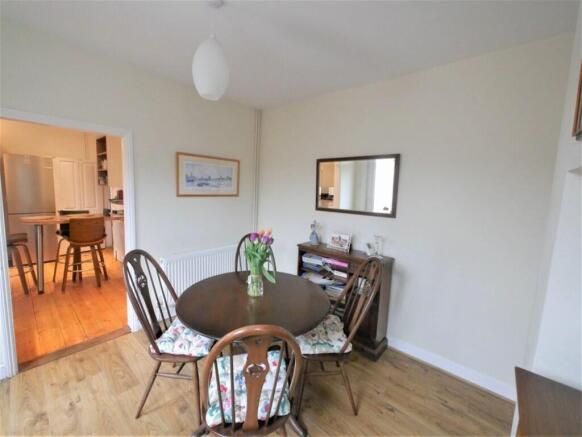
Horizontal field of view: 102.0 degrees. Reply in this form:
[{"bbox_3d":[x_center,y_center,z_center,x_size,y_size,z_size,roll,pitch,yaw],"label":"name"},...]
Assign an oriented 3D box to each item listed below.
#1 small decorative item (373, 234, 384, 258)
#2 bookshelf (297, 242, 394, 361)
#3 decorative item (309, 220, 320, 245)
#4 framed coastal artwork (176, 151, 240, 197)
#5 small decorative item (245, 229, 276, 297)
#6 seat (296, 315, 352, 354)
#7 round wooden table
[{"bbox_3d":[0.849,0.280,2.272,0.085,0.210,0.080,7,8,39],"label":"small decorative item"},{"bbox_3d":[0.525,0.800,2.517,0.962,0.901,0.311,7,8,39],"label":"bookshelf"},{"bbox_3d":[0.281,0.181,2.767,0.100,0.255,0.090,7,8,39],"label":"decorative item"},{"bbox_3d":[-0.989,-0.522,2.962,0.025,0.492,0.875,7,8,39],"label":"framed coastal artwork"},{"bbox_3d":[-0.217,0.346,1.763,0.200,0.450,0.190,2,6,0],"label":"small decorative item"},{"bbox_3d":[0.232,0.869,1.793,0.410,0.050,0.420,2,6,-4],"label":"seat"},{"bbox_3d":[-0.277,0.934,1.800,1.110,0.730,1.110,2,6,0],"label":"round wooden table"}]

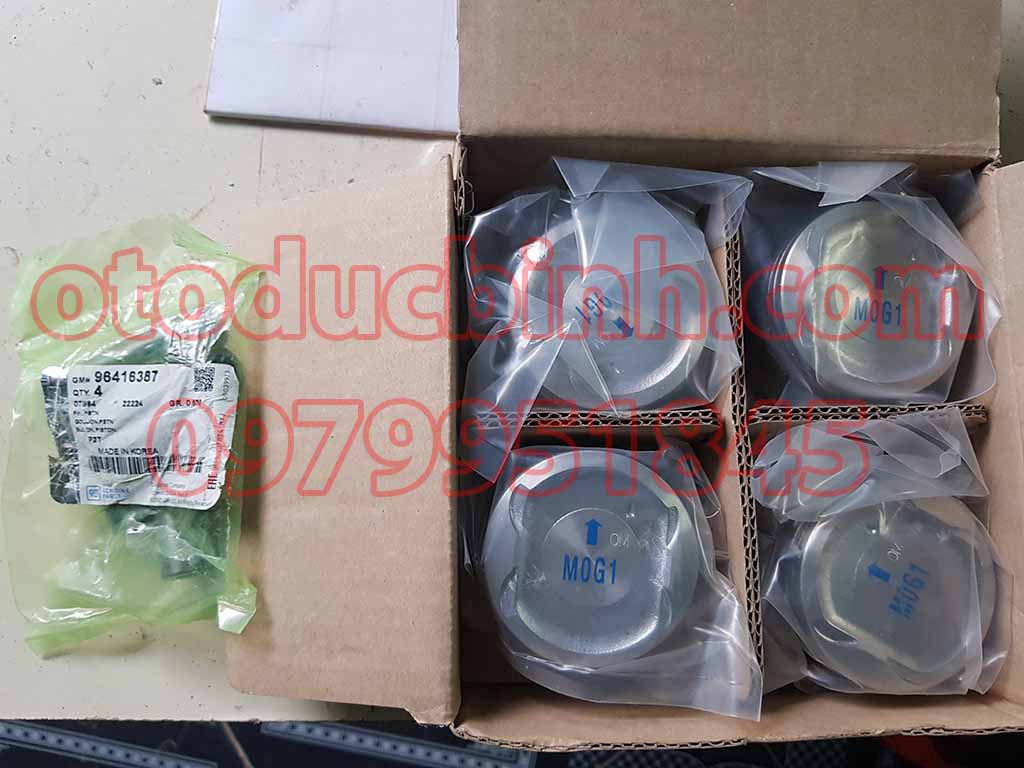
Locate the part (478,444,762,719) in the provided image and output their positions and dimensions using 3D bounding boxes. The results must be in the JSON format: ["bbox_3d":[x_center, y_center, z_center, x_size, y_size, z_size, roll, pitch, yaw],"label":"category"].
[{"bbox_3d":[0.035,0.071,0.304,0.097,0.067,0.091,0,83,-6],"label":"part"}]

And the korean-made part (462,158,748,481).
[{"bbox_3d":[0.032,-0.027,0.315,0.104,0.068,0.106,0,83,-6],"label":"korean-made part"}]

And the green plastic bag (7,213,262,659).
[{"bbox_3d":[-0.155,0.018,0.312,0.095,0.033,0.171,0,83,-6],"label":"green plastic bag"}]

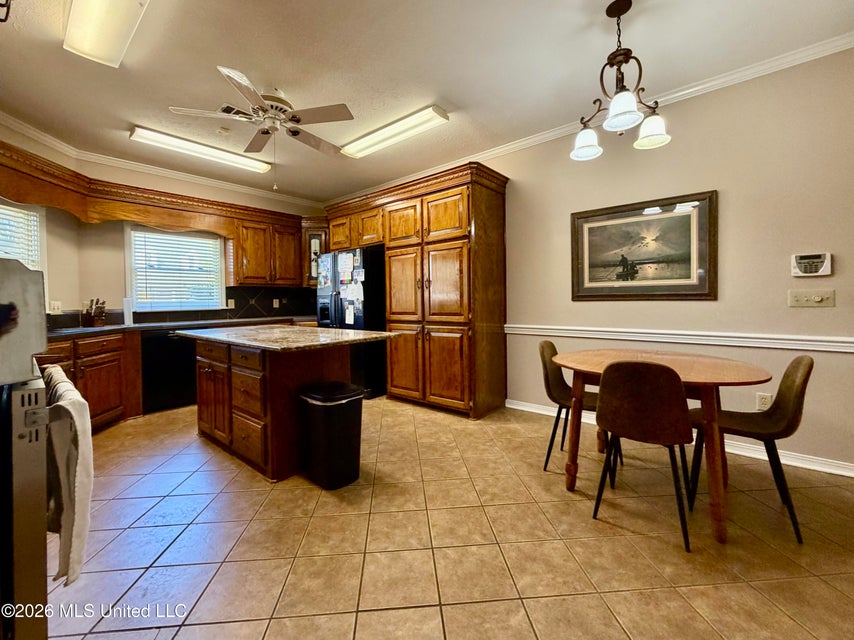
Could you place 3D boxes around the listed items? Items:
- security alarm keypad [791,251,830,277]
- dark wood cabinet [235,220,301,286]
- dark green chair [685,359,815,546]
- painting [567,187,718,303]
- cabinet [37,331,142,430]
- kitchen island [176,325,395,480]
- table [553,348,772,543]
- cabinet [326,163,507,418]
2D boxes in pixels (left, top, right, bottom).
[{"bbox_3d":[2.518,-0.358,2.266,0.170,0.141,0.030,2,4,40],"label":"security alarm keypad"},{"bbox_3d":[-2.285,-0.900,4.875,0.312,0.889,0.936,2,4,40],"label":"dark wood cabinet"},{"bbox_3d":[1.729,0.606,1.891,0.497,0.866,0.433,2,4,40],"label":"dark green chair"},{"bbox_3d":[1.767,-0.569,2.916,1.051,0.820,0.035,2,4,40],"label":"painting"},{"bbox_3d":[-3.334,0.597,3.014,0.612,0.866,1.040,-1,3,-5],"label":"cabinet"},{"bbox_3d":[-1.307,0.557,3.004,2.004,0.904,0.924,2,4,40],"label":"kitchen island"},{"bbox_3d":[1.355,0.646,2.112,1.080,0.770,1.080,2,4,40],"label":"table"},{"bbox_3d":[-0.256,-0.286,4.254,2.425,2.437,0.635,2,4,40],"label":"cabinet"}]

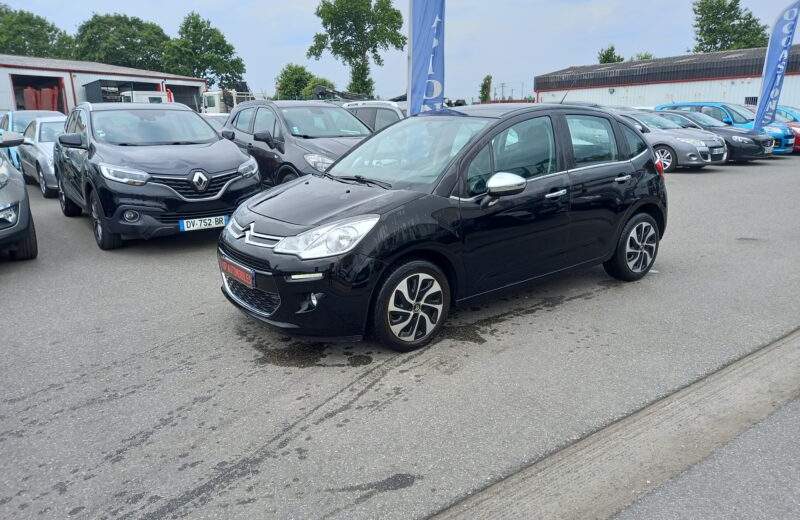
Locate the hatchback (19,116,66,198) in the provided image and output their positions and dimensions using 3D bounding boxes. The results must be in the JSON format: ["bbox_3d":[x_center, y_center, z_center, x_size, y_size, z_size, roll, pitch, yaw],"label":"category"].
[{"bbox_3d":[-6.451,-2.169,11.608,1.770,1.440,4.100,-12,18,-37],"label":"hatchback"}]

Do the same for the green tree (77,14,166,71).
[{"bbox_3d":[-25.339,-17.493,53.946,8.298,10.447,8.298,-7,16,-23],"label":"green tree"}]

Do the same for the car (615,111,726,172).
[{"bbox_3d":[6.202,-3.184,15.159,1.800,1.440,4.280,-11,18,-36],"label":"car"}]

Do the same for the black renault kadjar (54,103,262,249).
[{"bbox_3d":[-3.454,-1.301,7.861,1.860,1.610,4.450,-11,18,-35],"label":"black renault kadjar"}]

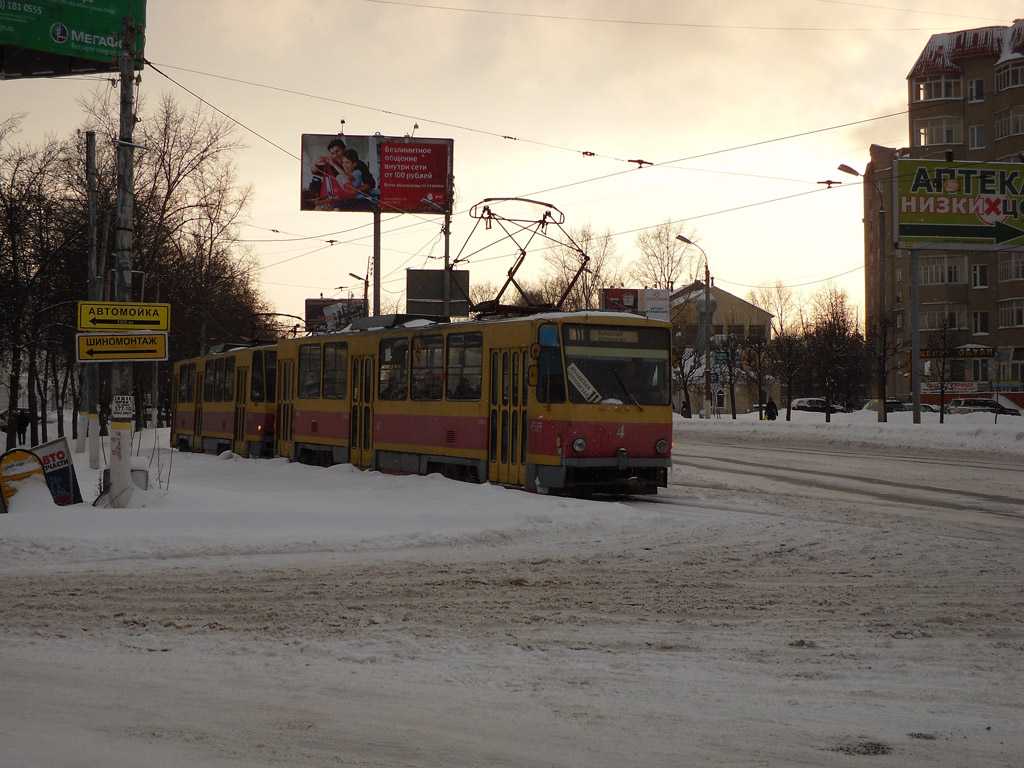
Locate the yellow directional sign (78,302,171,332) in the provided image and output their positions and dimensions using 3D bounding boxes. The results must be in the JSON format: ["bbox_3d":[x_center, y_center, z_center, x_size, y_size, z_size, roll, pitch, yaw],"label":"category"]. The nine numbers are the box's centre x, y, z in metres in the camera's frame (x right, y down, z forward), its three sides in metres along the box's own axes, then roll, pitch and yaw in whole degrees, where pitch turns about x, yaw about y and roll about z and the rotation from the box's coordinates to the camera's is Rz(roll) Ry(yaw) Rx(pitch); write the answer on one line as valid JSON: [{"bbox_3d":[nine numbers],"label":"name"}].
[{"bbox_3d":[-5.547,-0.966,23.700,1.320,0.415,0.050,2,0,-6],"label":"yellow directional sign"}]

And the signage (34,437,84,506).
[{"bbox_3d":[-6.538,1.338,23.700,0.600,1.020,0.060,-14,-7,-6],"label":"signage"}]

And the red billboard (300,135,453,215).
[{"bbox_3d":[-5.440,-8.453,67.000,6.200,3.100,0.400,0,0,-13],"label":"red billboard"}]

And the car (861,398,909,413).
[{"bbox_3d":[24.100,1.750,105.000,4.300,1.550,1.750,0,0,-9],"label":"car"}]

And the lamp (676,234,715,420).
[{"bbox_3d":[8.570,-2.500,78.000,1.650,9.000,0.350,0,0,-12],"label":"lamp"}]

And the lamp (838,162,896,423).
[{"bbox_3d":[11.850,-2.900,56.000,1.650,8.950,0.350,0,0,-12],"label":"lamp"}]

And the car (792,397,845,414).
[{"bbox_3d":[23.900,1.920,129.000,4.500,1.650,1.800,0,0,-10],"label":"car"}]

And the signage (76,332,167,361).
[{"bbox_3d":[-5.580,-0.522,23.700,1.310,0.410,0.050,-1,0,-6],"label":"signage"}]

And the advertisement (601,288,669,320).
[{"bbox_3d":[10.618,-6.604,143.000,6.200,3.100,0.400,0,0,-14],"label":"advertisement"}]

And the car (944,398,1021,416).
[{"bbox_3d":[27.600,1.630,97.000,4.400,1.550,1.750,0,0,6],"label":"car"}]

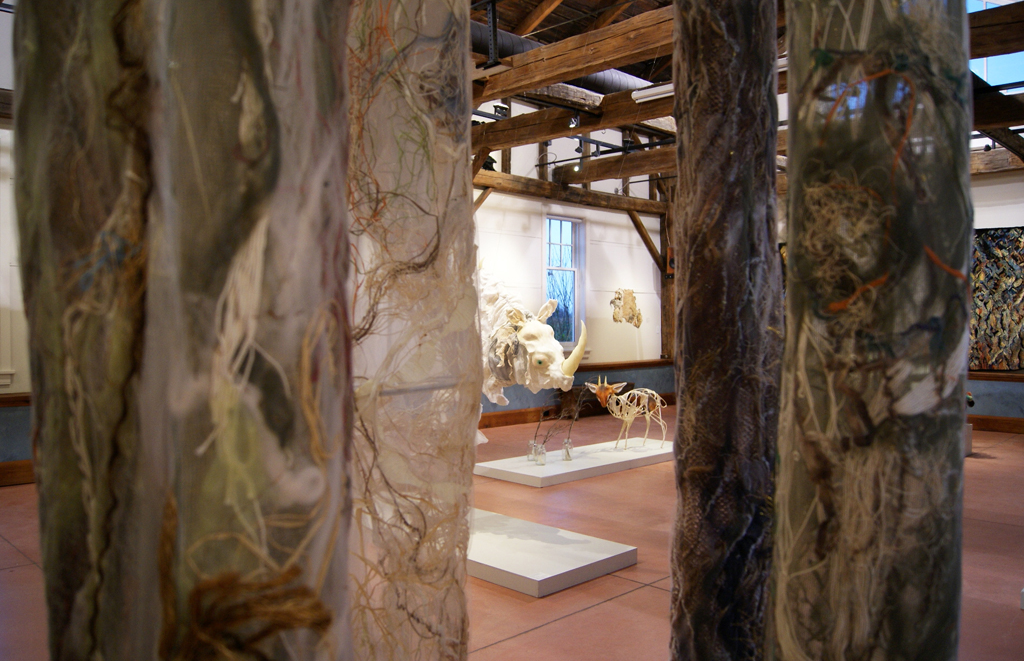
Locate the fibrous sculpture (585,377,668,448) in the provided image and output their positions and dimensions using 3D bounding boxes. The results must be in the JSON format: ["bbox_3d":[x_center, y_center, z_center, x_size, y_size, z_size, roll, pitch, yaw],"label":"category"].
[{"bbox_3d":[1.347,0.945,8.887,0.950,0.860,0.342,0,0,-28],"label":"fibrous sculpture"}]

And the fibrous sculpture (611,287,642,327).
[{"bbox_3d":[2.013,-0.414,13.486,0.502,0.676,0.304,0,0,-44],"label":"fibrous sculpture"}]

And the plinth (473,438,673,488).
[{"bbox_3d":[0.943,1.425,8.531,2.721,0.096,0.955,0,0,-44],"label":"plinth"}]

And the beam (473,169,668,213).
[{"bbox_3d":[0.983,-2.205,12.547,5.168,0.271,0.243,0,0,-44],"label":"beam"}]

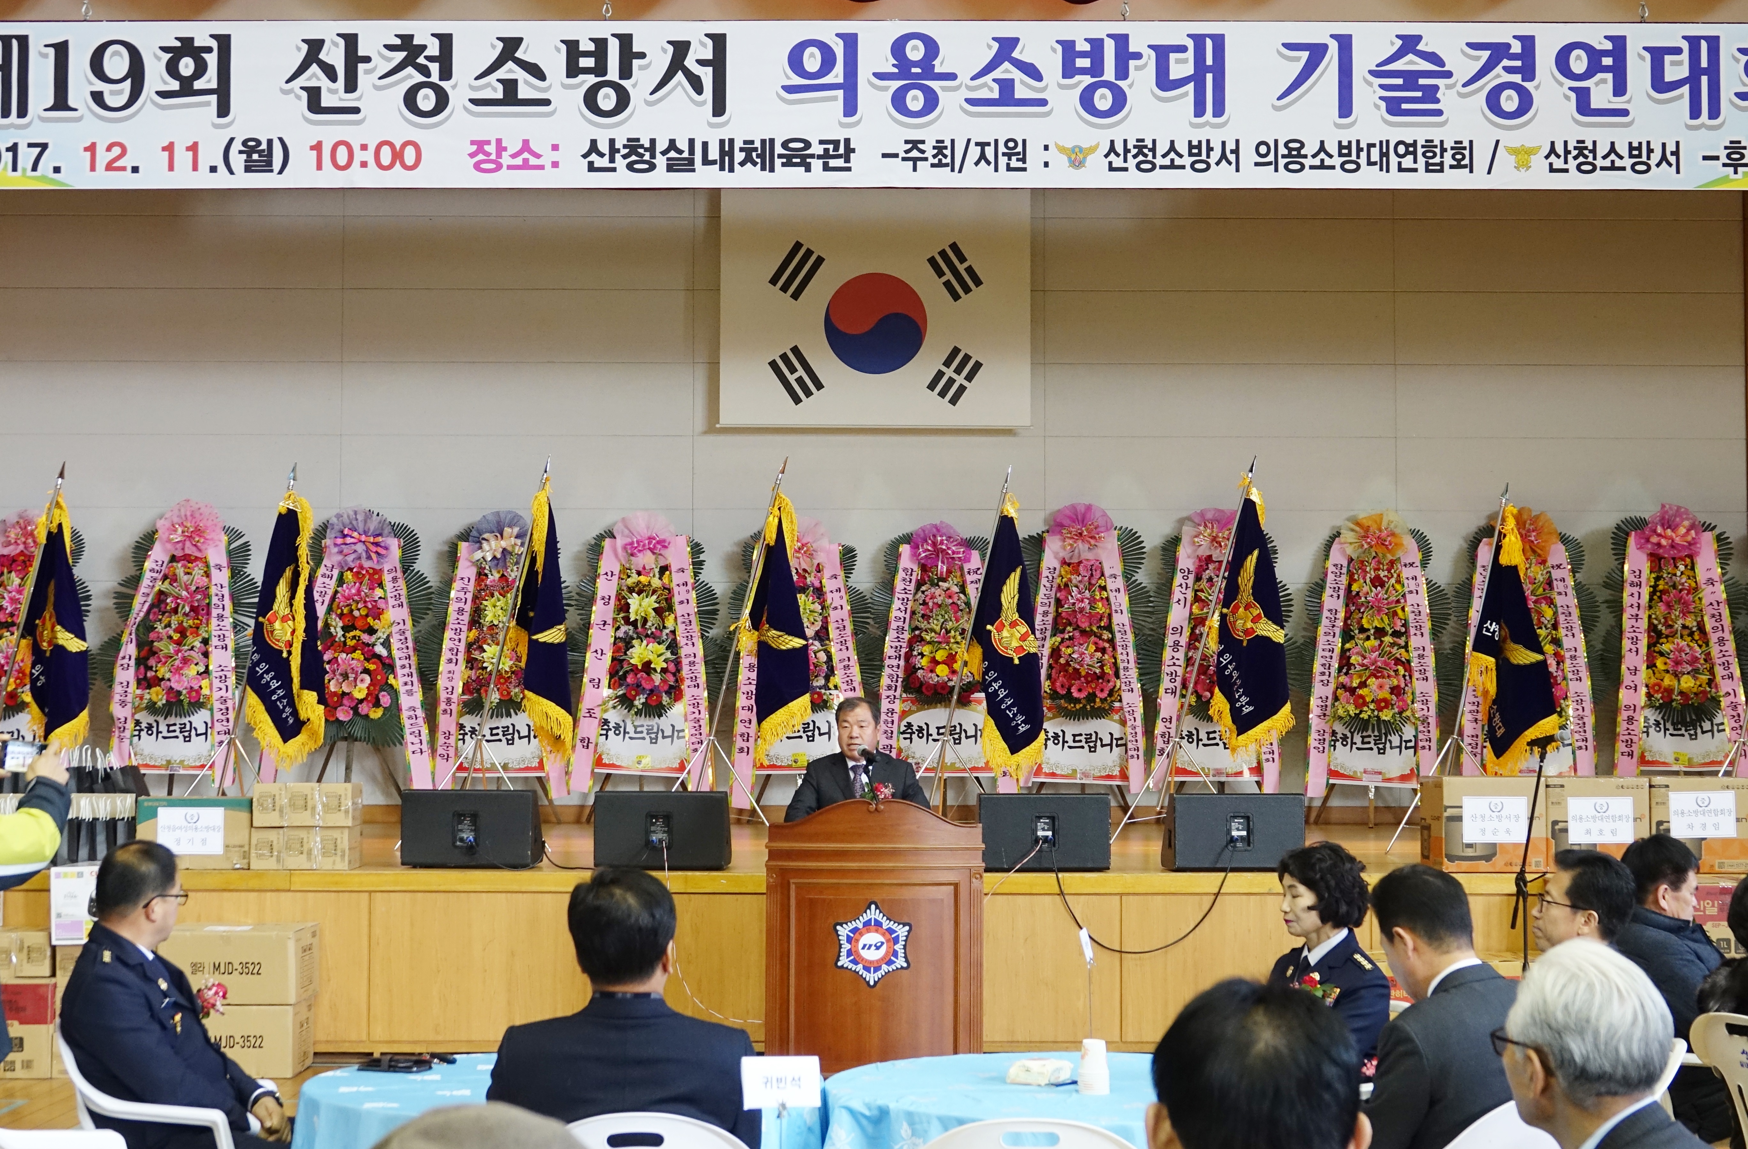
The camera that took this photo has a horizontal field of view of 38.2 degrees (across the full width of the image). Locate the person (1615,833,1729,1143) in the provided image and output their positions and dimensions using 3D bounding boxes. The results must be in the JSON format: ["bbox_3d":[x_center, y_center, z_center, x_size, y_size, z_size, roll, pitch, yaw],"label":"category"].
[{"bbox_3d":[2.156,1.304,6.483,0.740,1.277,0.530,2,-4,-33],"label":"person"}]

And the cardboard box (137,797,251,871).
[{"bbox_3d":[-3.105,1.196,11.699,0.518,0.324,0.320,0,-2,0],"label":"cardboard box"}]

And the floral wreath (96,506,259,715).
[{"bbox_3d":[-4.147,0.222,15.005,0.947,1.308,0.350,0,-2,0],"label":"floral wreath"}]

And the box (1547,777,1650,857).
[{"bbox_3d":[3.261,1.143,11.594,0.464,0.423,0.460,0,-3,0],"label":"box"}]

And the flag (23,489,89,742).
[{"bbox_3d":[-4.354,0.241,13.428,0.363,1.360,0.240,0,-3,0],"label":"flag"}]

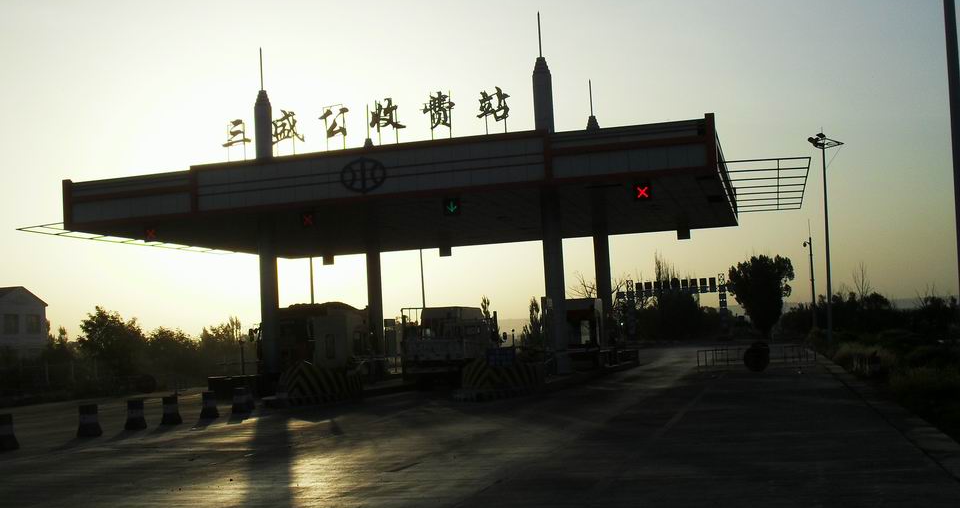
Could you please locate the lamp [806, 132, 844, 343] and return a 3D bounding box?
[{"bbox_3d":[23.488,-0.965,78.828,2.400,14.353,2.200,-4,-4,14],"label":"lamp"}]

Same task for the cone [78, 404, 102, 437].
[{"bbox_3d":[-8.370,3.564,24.970,0.500,0.670,0.480,-2,-4,-19],"label":"cone"}]

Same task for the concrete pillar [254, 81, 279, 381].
[{"bbox_3d":[-8.333,-0.585,45.693,0.700,11.700,0.700,-4,-4,14],"label":"concrete pillar"}]

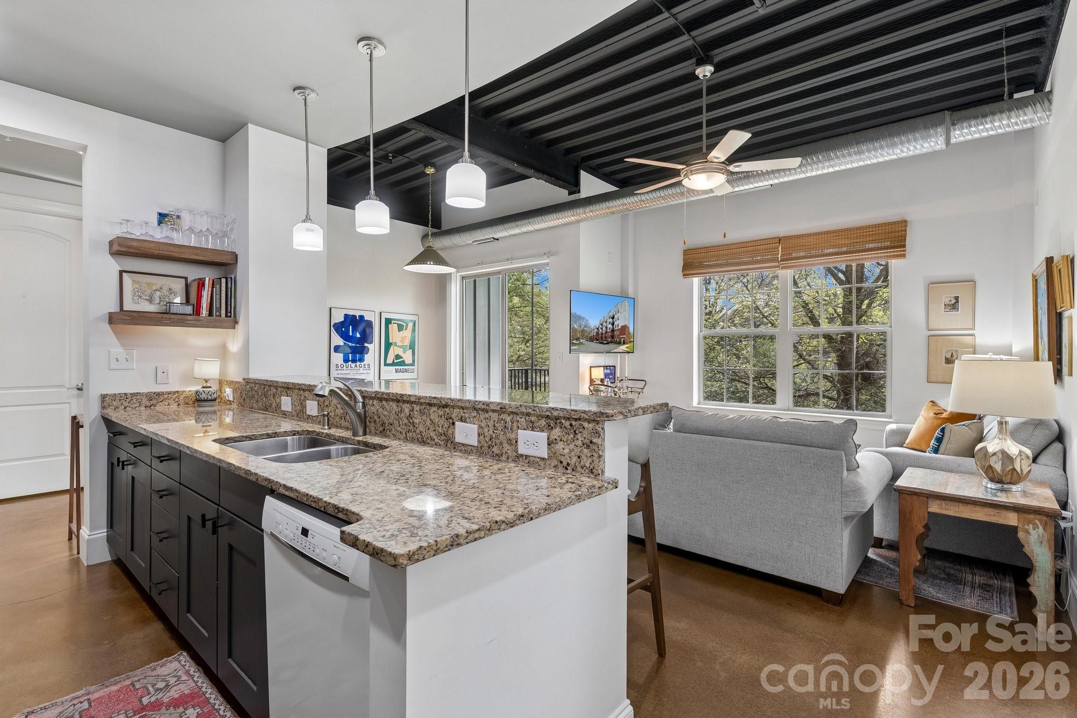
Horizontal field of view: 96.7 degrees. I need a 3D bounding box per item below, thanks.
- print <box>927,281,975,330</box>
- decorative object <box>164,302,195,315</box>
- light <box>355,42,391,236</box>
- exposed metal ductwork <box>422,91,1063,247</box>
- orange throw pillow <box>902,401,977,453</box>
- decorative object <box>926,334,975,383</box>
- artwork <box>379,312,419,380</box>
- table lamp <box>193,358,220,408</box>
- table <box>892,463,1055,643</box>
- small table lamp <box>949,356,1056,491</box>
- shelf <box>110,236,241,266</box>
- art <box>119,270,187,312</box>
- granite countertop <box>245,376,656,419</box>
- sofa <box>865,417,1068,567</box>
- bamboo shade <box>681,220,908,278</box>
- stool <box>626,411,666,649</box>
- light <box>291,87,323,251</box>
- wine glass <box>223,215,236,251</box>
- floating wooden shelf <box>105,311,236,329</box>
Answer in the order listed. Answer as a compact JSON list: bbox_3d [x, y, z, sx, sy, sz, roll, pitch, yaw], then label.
[{"bbox_3d":[3.530,-0.447,4.095,0.305,0.401,0.025,1,1,40],"label":"print"},{"bbox_3d":[-2.218,-0.305,2.965,0.085,0.067,0.125,1,1,39],"label":"decorative object"},{"bbox_3d":[-0.785,-1.055,2.262,0.168,0.892,0.168,1,1,40],"label":"light"},{"bbox_3d":[0.860,-1.656,5.021,6.250,0.260,0.260,0,1,38],"label":"exposed metal ductwork"},{"bbox_3d":[3.300,0.572,3.870,0.170,0.460,0.480,30,-11,-19],"label":"orange throw pillow"},{"bbox_3d":[3.532,0.005,4.097,0.305,0.410,0.025,1,1,40],"label":"decorative object"},{"bbox_3d":[-1.780,-0.170,6.150,0.030,0.860,0.570,0,0,42],"label":"artwork"},{"bbox_3d":[-2.148,0.147,3.101,0.168,0.311,0.168,1,1,40],"label":"table lamp"},{"bbox_3d":[2.182,0.925,2.407,0.565,0.573,0.590,1,1,43],"label":"table"},{"bbox_3d":[2.385,0.320,2.475,0.390,0.680,0.270,0,0,40],"label":"small table lamp"},{"bbox_3d":[-2.276,-0.661,3.009,0.252,0.071,0.605,1,1,39],"label":"shelf"},{"bbox_3d":[-2.450,-0.422,3.050,0.025,0.255,0.335,-7,-5,44],"label":"art"},{"bbox_3d":[-0.722,0.143,2.276,2.690,0.031,0.345,1,1,39],"label":"granite countertop"},{"bbox_3d":[2.995,0.797,3.446,0.880,0.870,1.580,1,1,40],"label":"sofa"},{"bbox_3d":[2.550,-1.110,5.000,2.080,0.335,0.070,0,0,38],"label":"bamboo shade"},{"bbox_3d":[0.200,0.735,1.970,0.460,1.060,0.520,0,0,42],"label":"stool"},{"bbox_3d":[-1.290,-1.048,2.658,0.147,0.880,0.147,1,1,39],"label":"light"},{"bbox_3d":[-2.049,-0.820,3.170,0.077,0.240,0.077,1,1,39],"label":"wine glass"},{"bbox_3d":[-2.277,-0.236,3.012,0.252,0.070,0.605,1,1,39],"label":"floating wooden shelf"}]

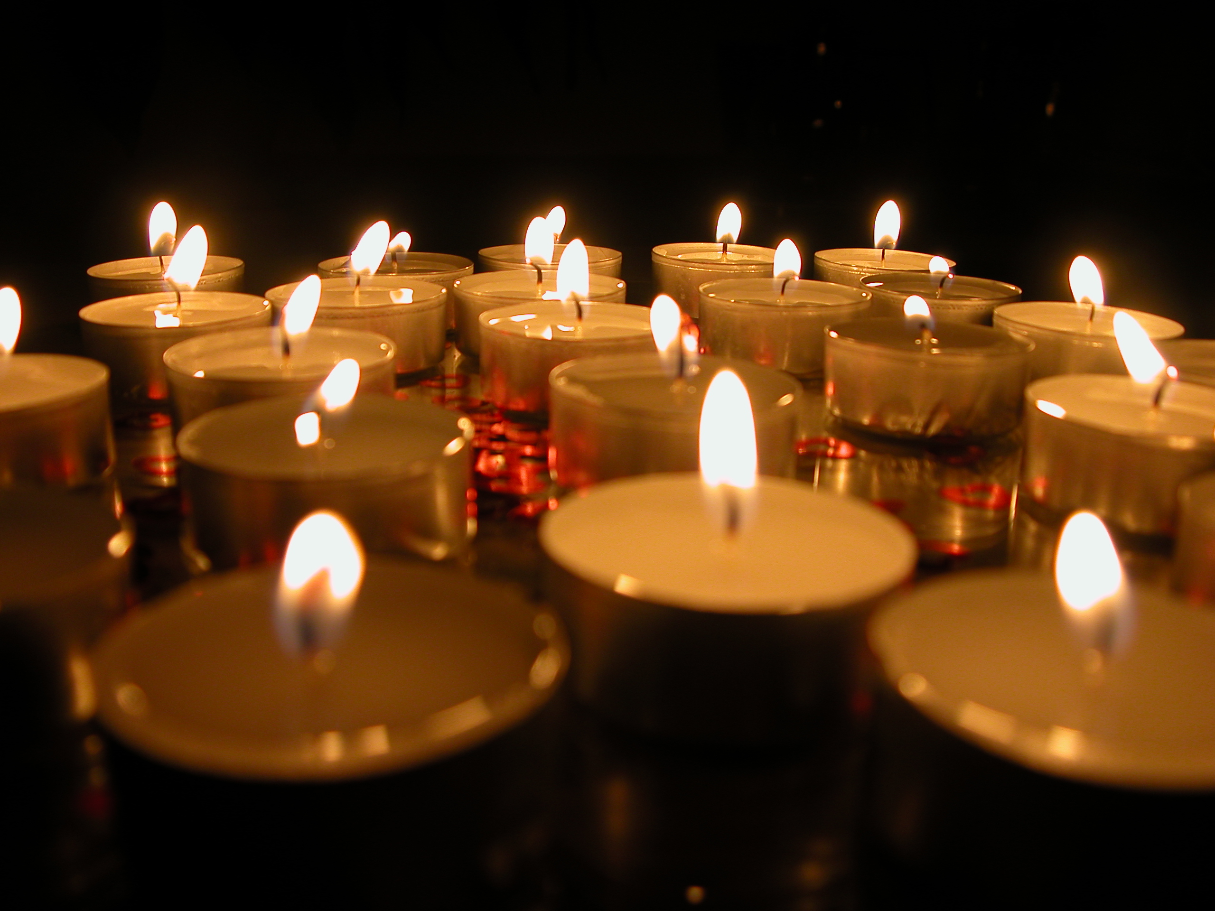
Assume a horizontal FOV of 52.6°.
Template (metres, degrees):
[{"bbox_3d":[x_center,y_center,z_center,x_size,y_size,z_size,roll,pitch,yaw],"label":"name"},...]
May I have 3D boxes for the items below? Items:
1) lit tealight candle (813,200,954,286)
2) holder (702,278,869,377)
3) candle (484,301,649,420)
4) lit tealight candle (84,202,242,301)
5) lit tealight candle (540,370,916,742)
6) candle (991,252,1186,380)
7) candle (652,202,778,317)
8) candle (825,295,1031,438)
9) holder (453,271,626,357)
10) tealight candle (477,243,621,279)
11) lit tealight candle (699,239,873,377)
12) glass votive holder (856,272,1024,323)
[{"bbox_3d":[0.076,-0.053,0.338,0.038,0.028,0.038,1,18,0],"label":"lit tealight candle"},{"bbox_3d":[0.039,-0.029,0.274,0.038,0.016,0.038,1,17,0],"label":"holder"},{"bbox_3d":[-0.007,-0.020,0.251,0.038,0.015,0.038,1,18,0],"label":"candle"},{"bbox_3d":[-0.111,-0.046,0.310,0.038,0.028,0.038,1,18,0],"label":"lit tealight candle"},{"bbox_3d":[0.012,0.007,0.128,0.038,0.034,0.038,1,17,0],"label":"lit tealight candle"},{"bbox_3d":[0.097,-0.026,0.248,0.038,0.028,0.038,1,17,0],"label":"candle"},{"bbox_3d":[0.031,-0.053,0.330,0.038,0.029,0.038,1,17,0],"label":"candle"},{"bbox_3d":[0.059,-0.018,0.229,0.038,0.023,0.038,1,17,0],"label":"candle"},{"bbox_3d":[-0.015,-0.031,0.278,0.038,0.015,0.038,1,18,0],"label":"holder"},{"bbox_3d":[-0.015,-0.046,0.328,0.038,0.016,0.038,1,17,0],"label":"tealight candle"},{"bbox_3d":[0.039,-0.034,0.273,0.038,0.027,0.038,1,17,0],"label":"lit tealight candle"},{"bbox_3d":[0.081,-0.034,0.301,0.038,0.015,0.038,1,18,0],"label":"glass votive holder"}]

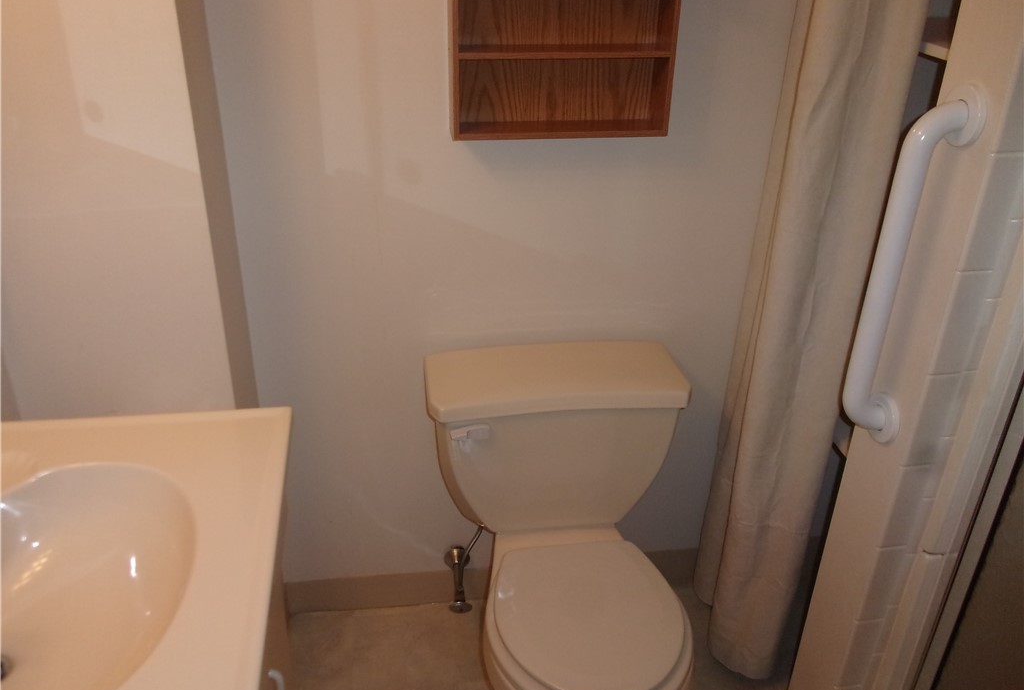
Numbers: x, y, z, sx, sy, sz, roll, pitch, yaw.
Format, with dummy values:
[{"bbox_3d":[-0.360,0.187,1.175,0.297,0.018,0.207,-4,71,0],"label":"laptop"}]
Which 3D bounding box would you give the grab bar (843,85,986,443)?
[{"bbox_3d":[0.554,-0.090,1.182,0.072,0.540,0.077,-2,27,-8],"label":"grab bar"}]

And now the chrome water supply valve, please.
[{"bbox_3d":[-0.110,0.481,1.893,0.086,0.222,0.167,-2,27,-8],"label":"chrome water supply valve"}]

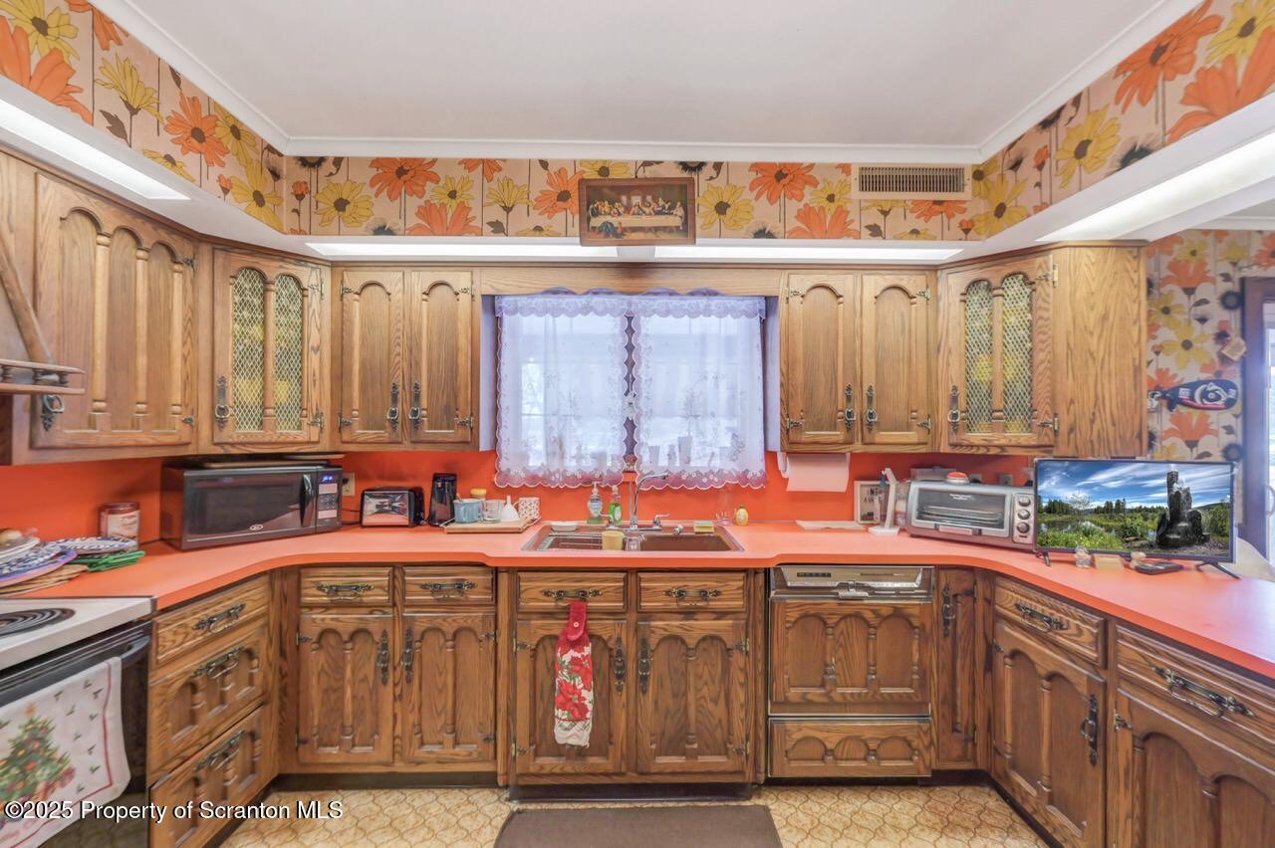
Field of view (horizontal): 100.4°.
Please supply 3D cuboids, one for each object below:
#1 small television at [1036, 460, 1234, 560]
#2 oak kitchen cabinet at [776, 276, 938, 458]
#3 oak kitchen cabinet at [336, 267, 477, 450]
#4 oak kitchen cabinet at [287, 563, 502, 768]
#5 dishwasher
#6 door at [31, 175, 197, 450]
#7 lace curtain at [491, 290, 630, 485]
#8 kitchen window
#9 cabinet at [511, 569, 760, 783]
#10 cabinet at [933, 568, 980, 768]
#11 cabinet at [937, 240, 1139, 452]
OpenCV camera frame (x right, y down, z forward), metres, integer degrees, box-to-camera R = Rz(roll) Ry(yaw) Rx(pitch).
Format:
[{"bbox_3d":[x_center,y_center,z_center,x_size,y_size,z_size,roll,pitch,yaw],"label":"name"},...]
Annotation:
[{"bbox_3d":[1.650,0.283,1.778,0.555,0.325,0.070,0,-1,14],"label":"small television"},{"bbox_3d":[0.940,-0.272,2.405,0.667,0.790,0.335,0,0,-1],"label":"oak kitchen cabinet"},{"bbox_3d":[-0.972,-0.273,2.375,0.617,0.778,0.335,0,0,-1],"label":"oak kitchen cabinet"},{"bbox_3d":[-0.891,0.891,2.221,0.748,0.764,0.605,0,0,-1],"label":"oak kitchen cabinet"},{"bbox_3d":[0.776,0.907,2.235,0.601,0.766,0.600,0,0,-1],"label":"dishwasher"},{"bbox_3d":[-1.554,-0.285,1.599,0.022,0.710,0.490,0,0,0],"label":"door"},{"bbox_3d":[-0.355,-0.156,2.479,0.610,0.907,0.055,0,0,-1],"label":"lace curtain"},{"bbox_3d":[-0.028,-0.156,2.509,1.264,0.905,0.095,0,0,-1],"label":"kitchen window"},{"bbox_3d":[-0.014,0.890,2.192,0.865,0.762,0.660,0,0,-1],"label":"cabinet"},{"bbox_3d":[1.176,0.901,2.251,0.167,0.757,0.600,0,0,-1],"label":"cabinet"},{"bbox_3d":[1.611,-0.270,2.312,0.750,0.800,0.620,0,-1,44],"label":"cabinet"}]

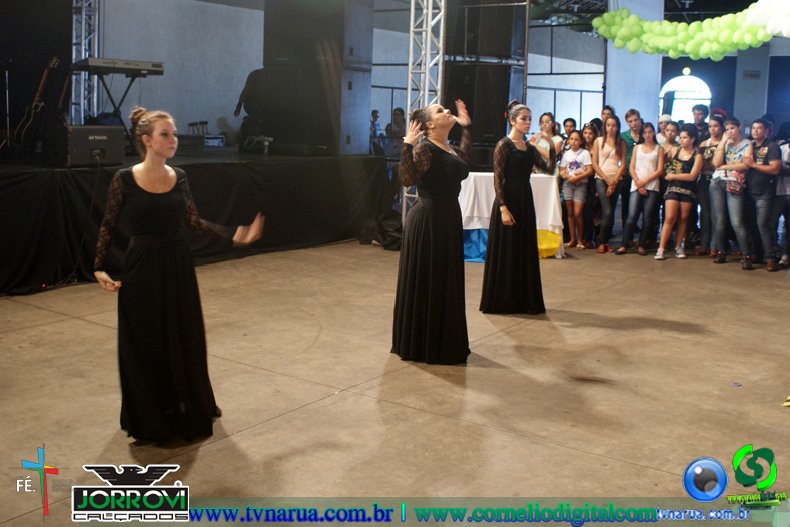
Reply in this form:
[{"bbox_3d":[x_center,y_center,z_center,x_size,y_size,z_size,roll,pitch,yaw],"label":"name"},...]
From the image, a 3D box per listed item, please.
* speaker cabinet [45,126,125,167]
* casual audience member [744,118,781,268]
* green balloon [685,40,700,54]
[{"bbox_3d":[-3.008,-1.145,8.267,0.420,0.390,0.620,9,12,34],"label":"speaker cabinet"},{"bbox_3d":[4.071,-0.754,9.481,0.360,1.637,0.500,-7,14,-41],"label":"casual audience member"},{"bbox_3d":[4.171,-3.028,12.000,0.200,0.215,0.200,2,10,0],"label":"green balloon"}]

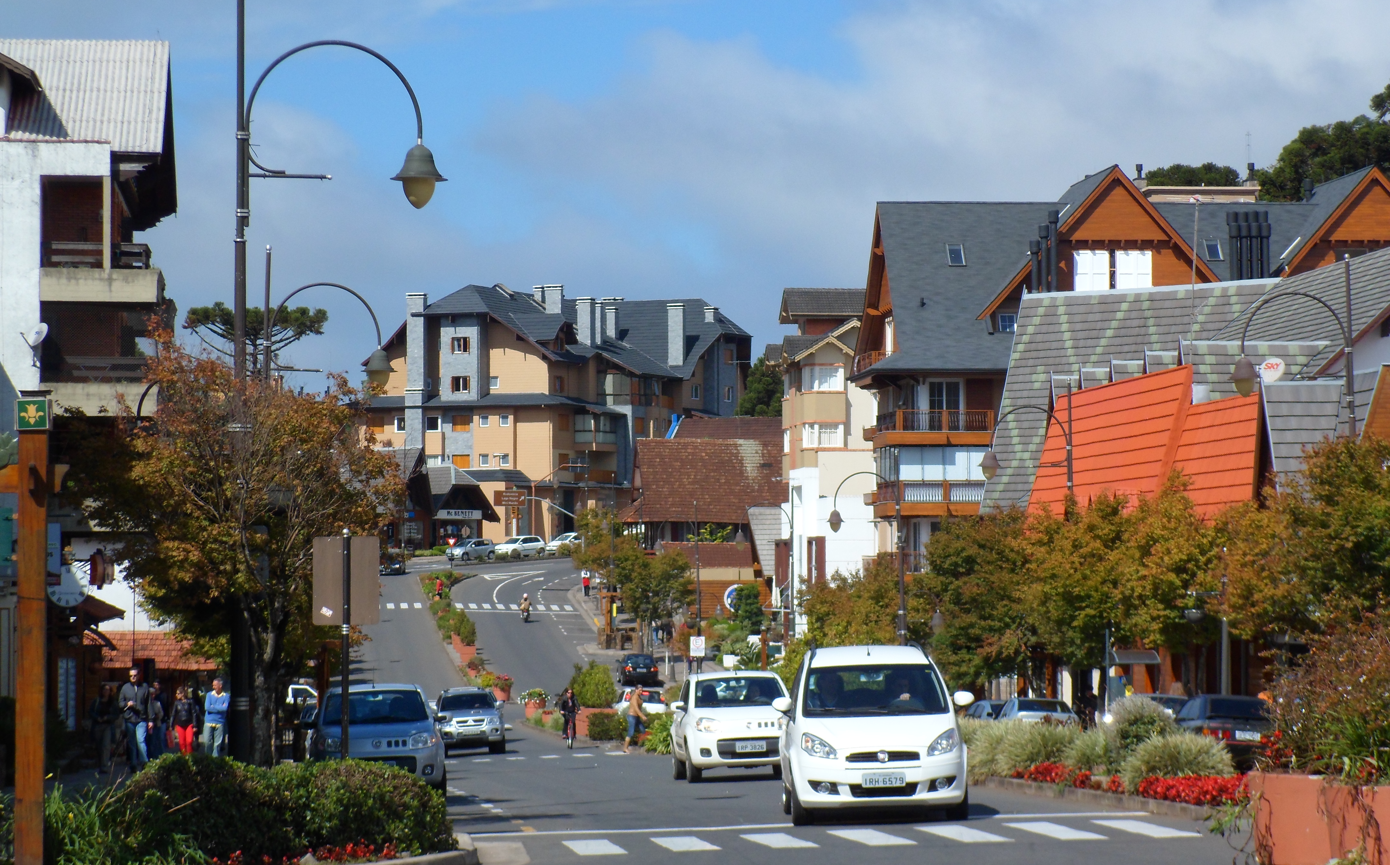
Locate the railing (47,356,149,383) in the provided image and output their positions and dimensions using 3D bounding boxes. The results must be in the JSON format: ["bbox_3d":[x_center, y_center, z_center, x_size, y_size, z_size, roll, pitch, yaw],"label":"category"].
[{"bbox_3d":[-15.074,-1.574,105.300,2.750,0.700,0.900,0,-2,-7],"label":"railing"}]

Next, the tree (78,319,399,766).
[{"bbox_3d":[-5.550,1.460,50.500,4.000,5.400,3.900,0,-2,0],"label":"tree"}]

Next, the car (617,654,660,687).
[{"bbox_3d":[-2.810,11.790,208.300,1.740,1.470,4.500,0,1,-5],"label":"car"}]

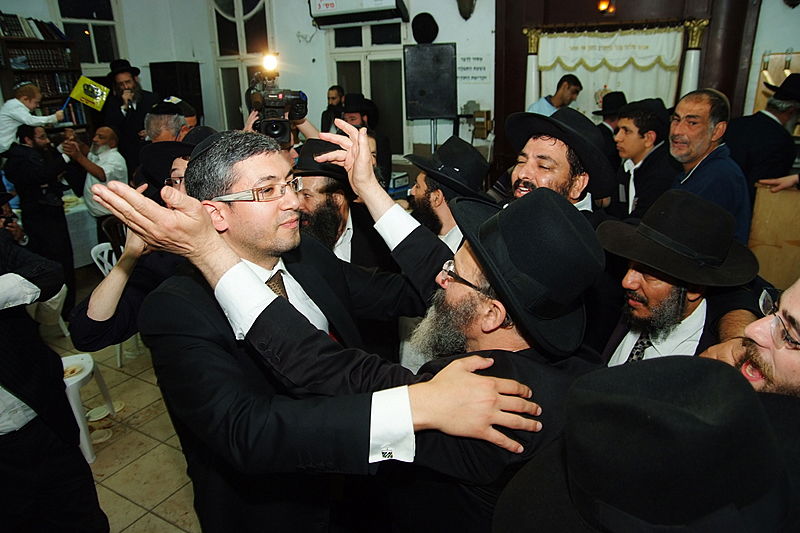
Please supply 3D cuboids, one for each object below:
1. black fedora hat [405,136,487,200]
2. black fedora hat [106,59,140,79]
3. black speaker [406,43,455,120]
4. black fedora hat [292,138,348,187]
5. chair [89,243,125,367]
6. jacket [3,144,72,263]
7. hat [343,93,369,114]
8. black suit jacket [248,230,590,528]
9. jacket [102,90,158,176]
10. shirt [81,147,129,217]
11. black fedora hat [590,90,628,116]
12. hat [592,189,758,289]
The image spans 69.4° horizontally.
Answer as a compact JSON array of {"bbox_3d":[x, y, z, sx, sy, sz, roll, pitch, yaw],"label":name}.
[{"bbox_3d":[0.186,-0.321,1.870,0.355,0.140,0.310,27,19,0],"label":"black fedora hat"},{"bbox_3d":[-2.385,-1.714,5.000,0.310,0.135,0.350,-2,20,-6],"label":"black fedora hat"},{"bbox_3d":[0.317,-1.890,5.900,0.500,0.740,0.420,2,18,11],"label":"black speaker"},{"bbox_3d":[-0.308,-0.374,2.180,0.355,0.140,0.310,-2,14,-40],"label":"black fedora hat"},{"bbox_3d":[-1.877,0.285,4.066,0.490,0.820,0.450,13,22,39],"label":"chair"},{"bbox_3d":[-2.950,-0.488,4.700,0.380,1.000,0.480,-5,18,-13],"label":"jacket"},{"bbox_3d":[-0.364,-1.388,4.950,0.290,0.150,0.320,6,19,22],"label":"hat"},{"bbox_3d":[0.119,0.377,1.103,0.470,0.840,0.740,13,23,39],"label":"black suit jacket"},{"bbox_3d":[-2.394,-1.159,5.150,0.530,0.820,0.340,-8,18,-20],"label":"jacket"},{"bbox_3d":[-2.279,-0.647,4.500,0.370,0.600,0.460,-9,19,-24],"label":"shirt"},{"bbox_3d":[1.436,-1.080,3.850,0.350,0.135,0.310,-6,18,-17],"label":"black fedora hat"},{"bbox_3d":[0.614,-0.074,1.265,0.360,0.145,0.315,1,27,-12],"label":"hat"}]

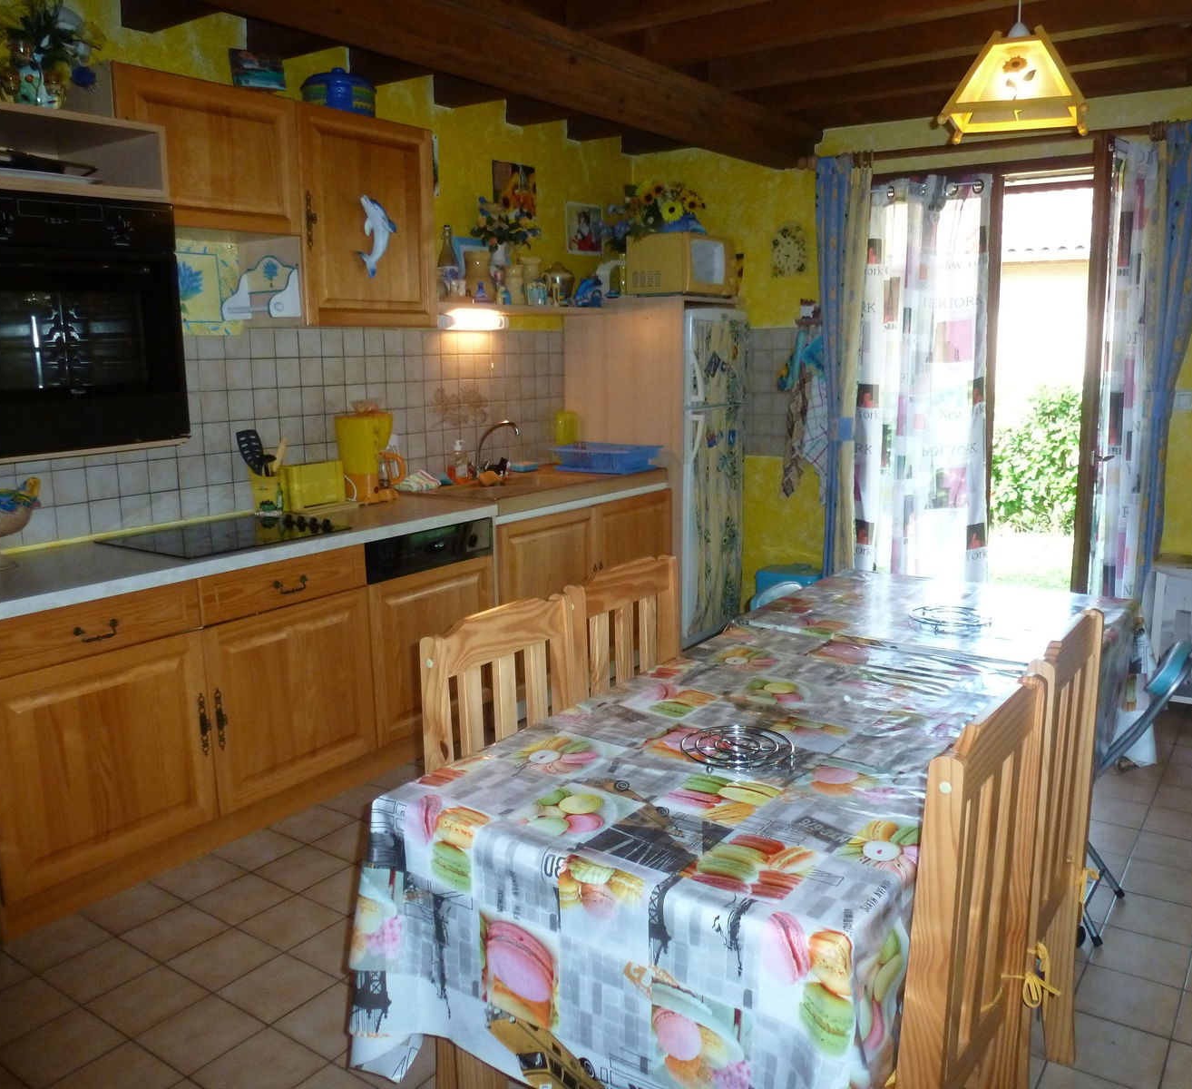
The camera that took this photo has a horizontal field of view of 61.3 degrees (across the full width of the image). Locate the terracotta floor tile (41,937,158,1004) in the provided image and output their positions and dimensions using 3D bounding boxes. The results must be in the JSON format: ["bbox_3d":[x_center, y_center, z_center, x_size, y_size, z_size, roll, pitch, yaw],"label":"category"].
[{"bbox_3d":[-1.164,1.001,2.364,0.195,0.010,0.195,7,13,35],"label":"terracotta floor tile"}]

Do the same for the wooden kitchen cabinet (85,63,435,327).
[{"bbox_3d":[-1.096,-1.083,3.362,0.360,0.711,1.235,7,13,35],"label":"wooden kitchen cabinet"}]

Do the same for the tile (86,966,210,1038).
[{"bbox_3d":[-1.003,1.021,2.246,0.195,0.010,0.195,7,13,35],"label":"tile"}]

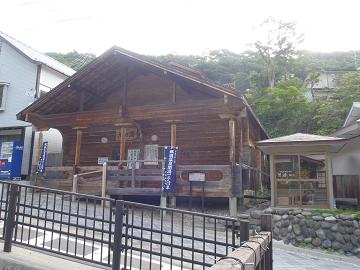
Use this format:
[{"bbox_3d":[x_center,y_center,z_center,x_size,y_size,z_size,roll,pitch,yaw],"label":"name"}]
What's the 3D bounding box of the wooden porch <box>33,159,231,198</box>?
[{"bbox_3d":[-2.387,2.190,14.025,10.506,1.316,1.950,-3,-11,21],"label":"wooden porch"}]

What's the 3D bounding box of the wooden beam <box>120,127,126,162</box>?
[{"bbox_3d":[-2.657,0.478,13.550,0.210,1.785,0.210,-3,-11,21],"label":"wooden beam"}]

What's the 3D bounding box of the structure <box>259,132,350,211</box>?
[{"bbox_3d":[4.660,1.306,11.318,2.936,2.806,2.600,-3,-11,21],"label":"structure"}]

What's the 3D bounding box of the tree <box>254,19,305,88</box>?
[{"bbox_3d":[12.411,-10.520,37.247,6.500,10.010,6.200,-3,-11,19],"label":"tree"}]

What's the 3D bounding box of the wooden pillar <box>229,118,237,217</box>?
[{"bbox_3d":[2.086,1.234,11.555,0.250,3.834,0.250,-3,-11,21],"label":"wooden pillar"}]

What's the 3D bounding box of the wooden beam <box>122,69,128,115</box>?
[{"bbox_3d":[-2.616,-2.135,14.016,0.190,2.362,0.190,-3,-11,21],"label":"wooden beam"}]

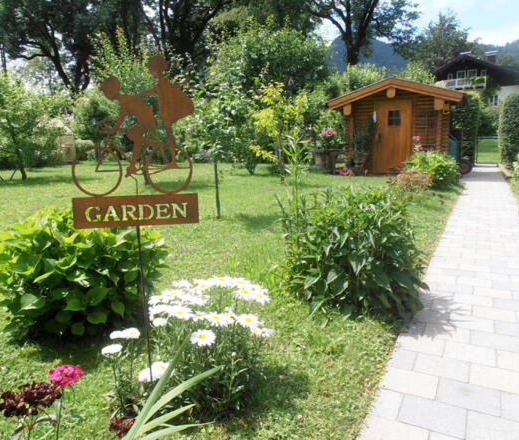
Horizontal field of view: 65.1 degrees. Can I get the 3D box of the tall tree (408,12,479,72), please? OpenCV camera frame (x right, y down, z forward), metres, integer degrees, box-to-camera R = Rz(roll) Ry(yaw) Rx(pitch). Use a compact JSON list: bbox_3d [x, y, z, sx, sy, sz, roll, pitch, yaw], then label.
[{"bbox_3d":[20.543,-14.739,43.550,8.500,13.800,8.500,3,11,24],"label":"tall tree"}]

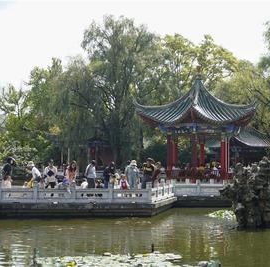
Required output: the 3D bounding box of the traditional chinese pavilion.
[{"bbox_3d":[3.710,-0.261,30.107,6.800,7.000,7.300,-1,-5,15],"label":"traditional chinese pavilion"}]

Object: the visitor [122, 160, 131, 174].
[{"bbox_3d":[-0.326,2.025,22.210,0.500,1.670,0.350,-2,-5,20],"label":"visitor"}]

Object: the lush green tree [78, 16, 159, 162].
[{"bbox_3d":[-1.253,-2.665,41.322,6.600,13.700,6.600,0,-4,0],"label":"lush green tree"}]

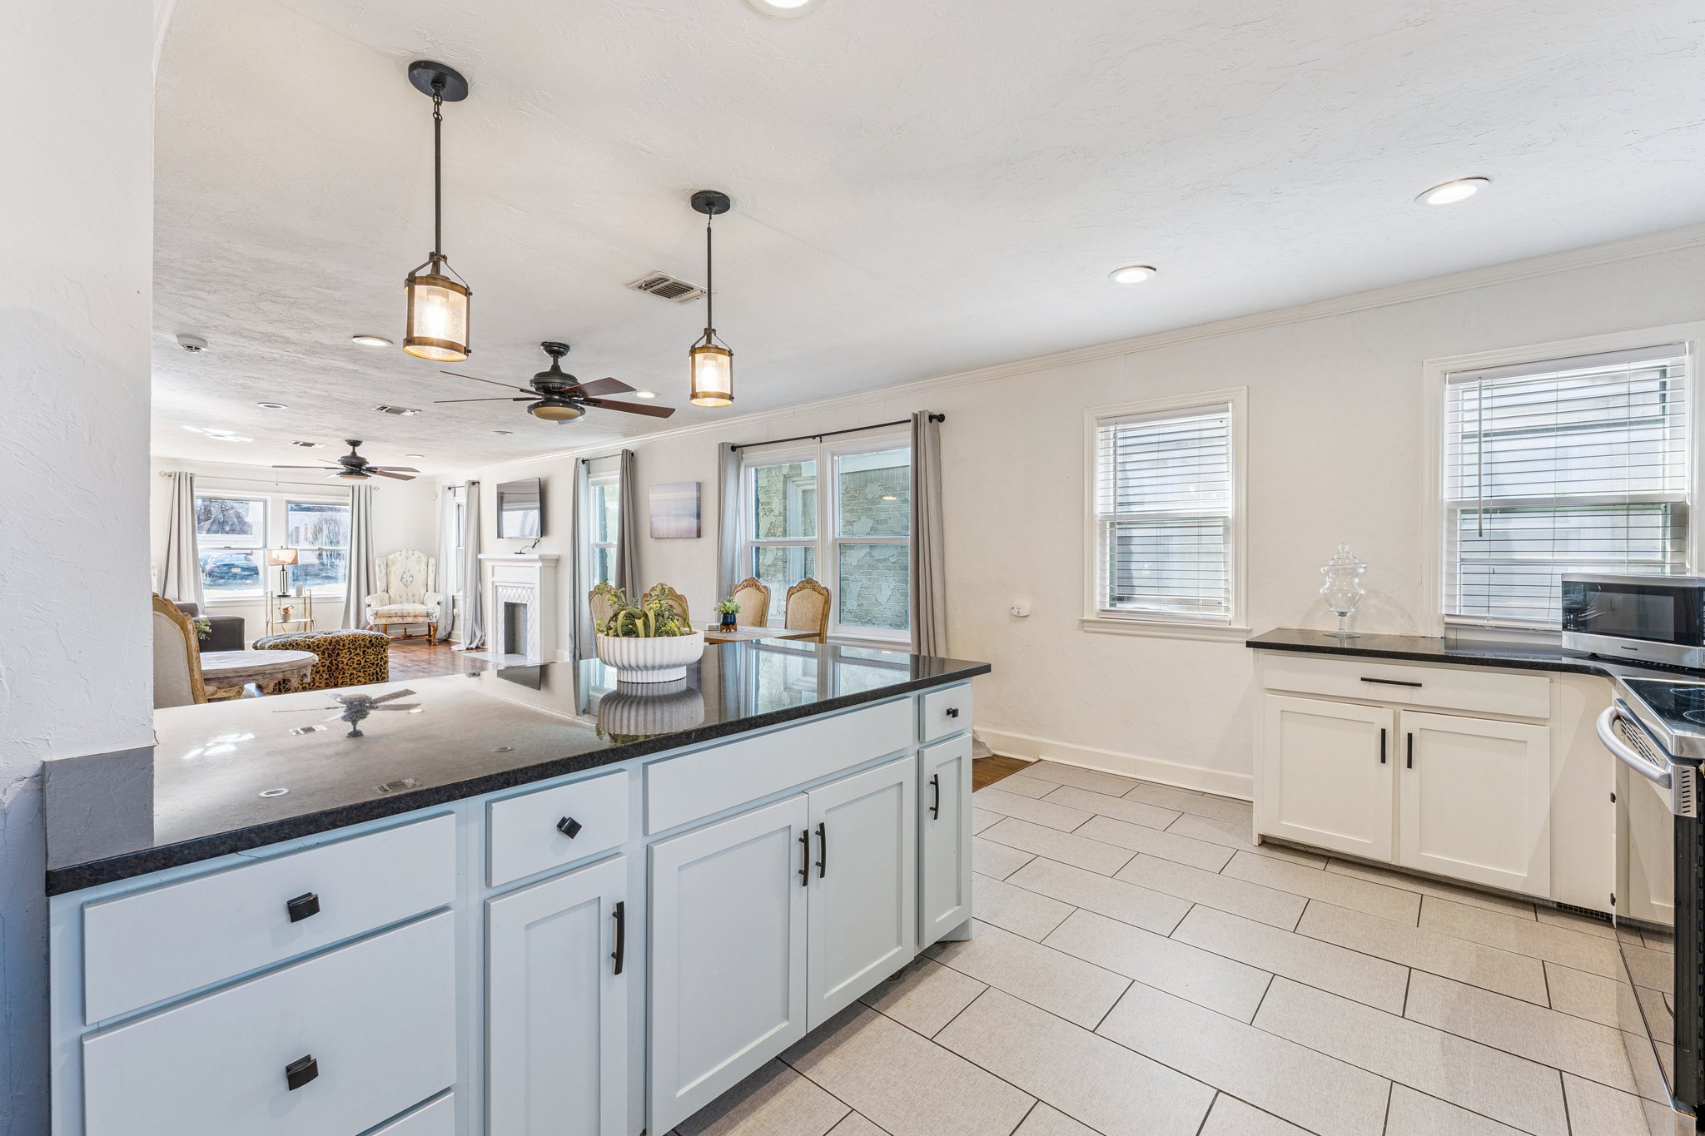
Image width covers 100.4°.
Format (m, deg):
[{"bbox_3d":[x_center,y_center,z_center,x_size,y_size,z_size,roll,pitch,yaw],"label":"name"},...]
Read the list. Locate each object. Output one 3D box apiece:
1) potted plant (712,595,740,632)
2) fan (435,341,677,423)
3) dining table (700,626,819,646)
[{"bbox_3d":[-0.800,0.294,4.565,0.180,0.225,0.180,0,1,0],"label":"potted plant"},{"bbox_3d":[-1.690,-1.055,4.063,1.360,0.445,1.360,1,1,41],"label":"fan"},{"bbox_3d":[-0.936,0.786,4.671,1.400,0.760,0.850,1,1,41],"label":"dining table"}]

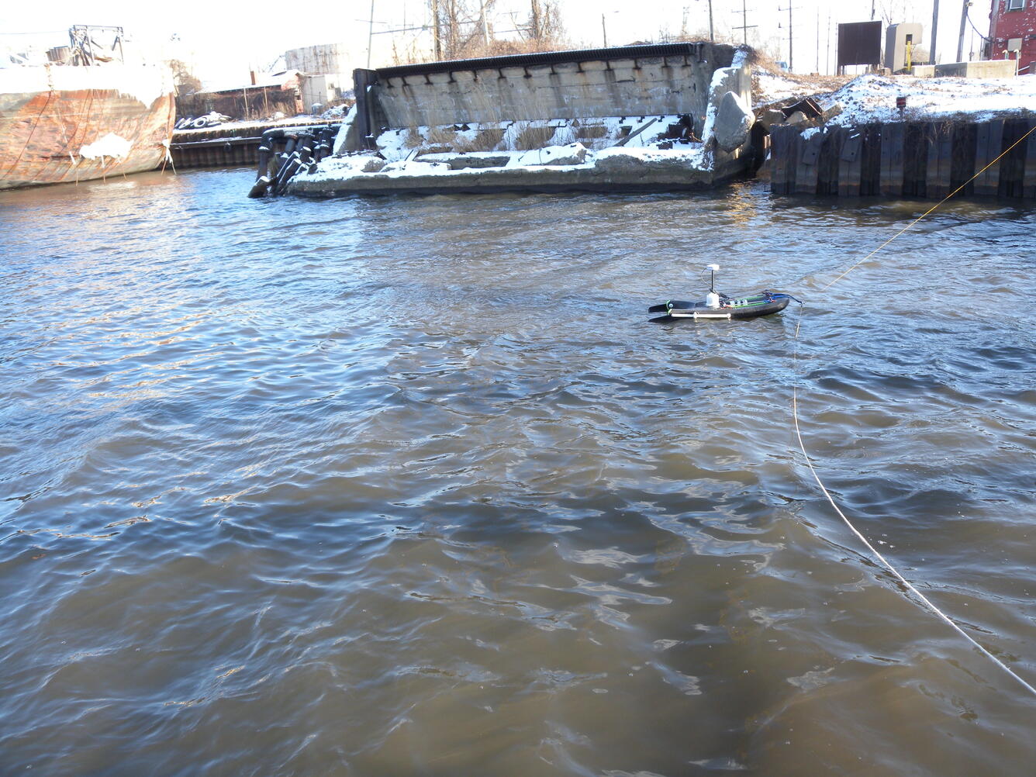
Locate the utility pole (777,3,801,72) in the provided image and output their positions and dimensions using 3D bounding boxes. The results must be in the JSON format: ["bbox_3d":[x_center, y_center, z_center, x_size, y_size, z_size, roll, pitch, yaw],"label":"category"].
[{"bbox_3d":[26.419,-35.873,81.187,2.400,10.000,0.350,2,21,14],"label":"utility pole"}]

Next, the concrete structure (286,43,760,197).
[{"bbox_3d":[-0.087,-7.883,24.998,13.000,3.550,5.200,4,22,19],"label":"concrete structure"}]

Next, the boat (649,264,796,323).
[{"bbox_3d":[2.599,-1.226,10.866,1.830,0.680,0.520,-1,21,7],"label":"boat"}]

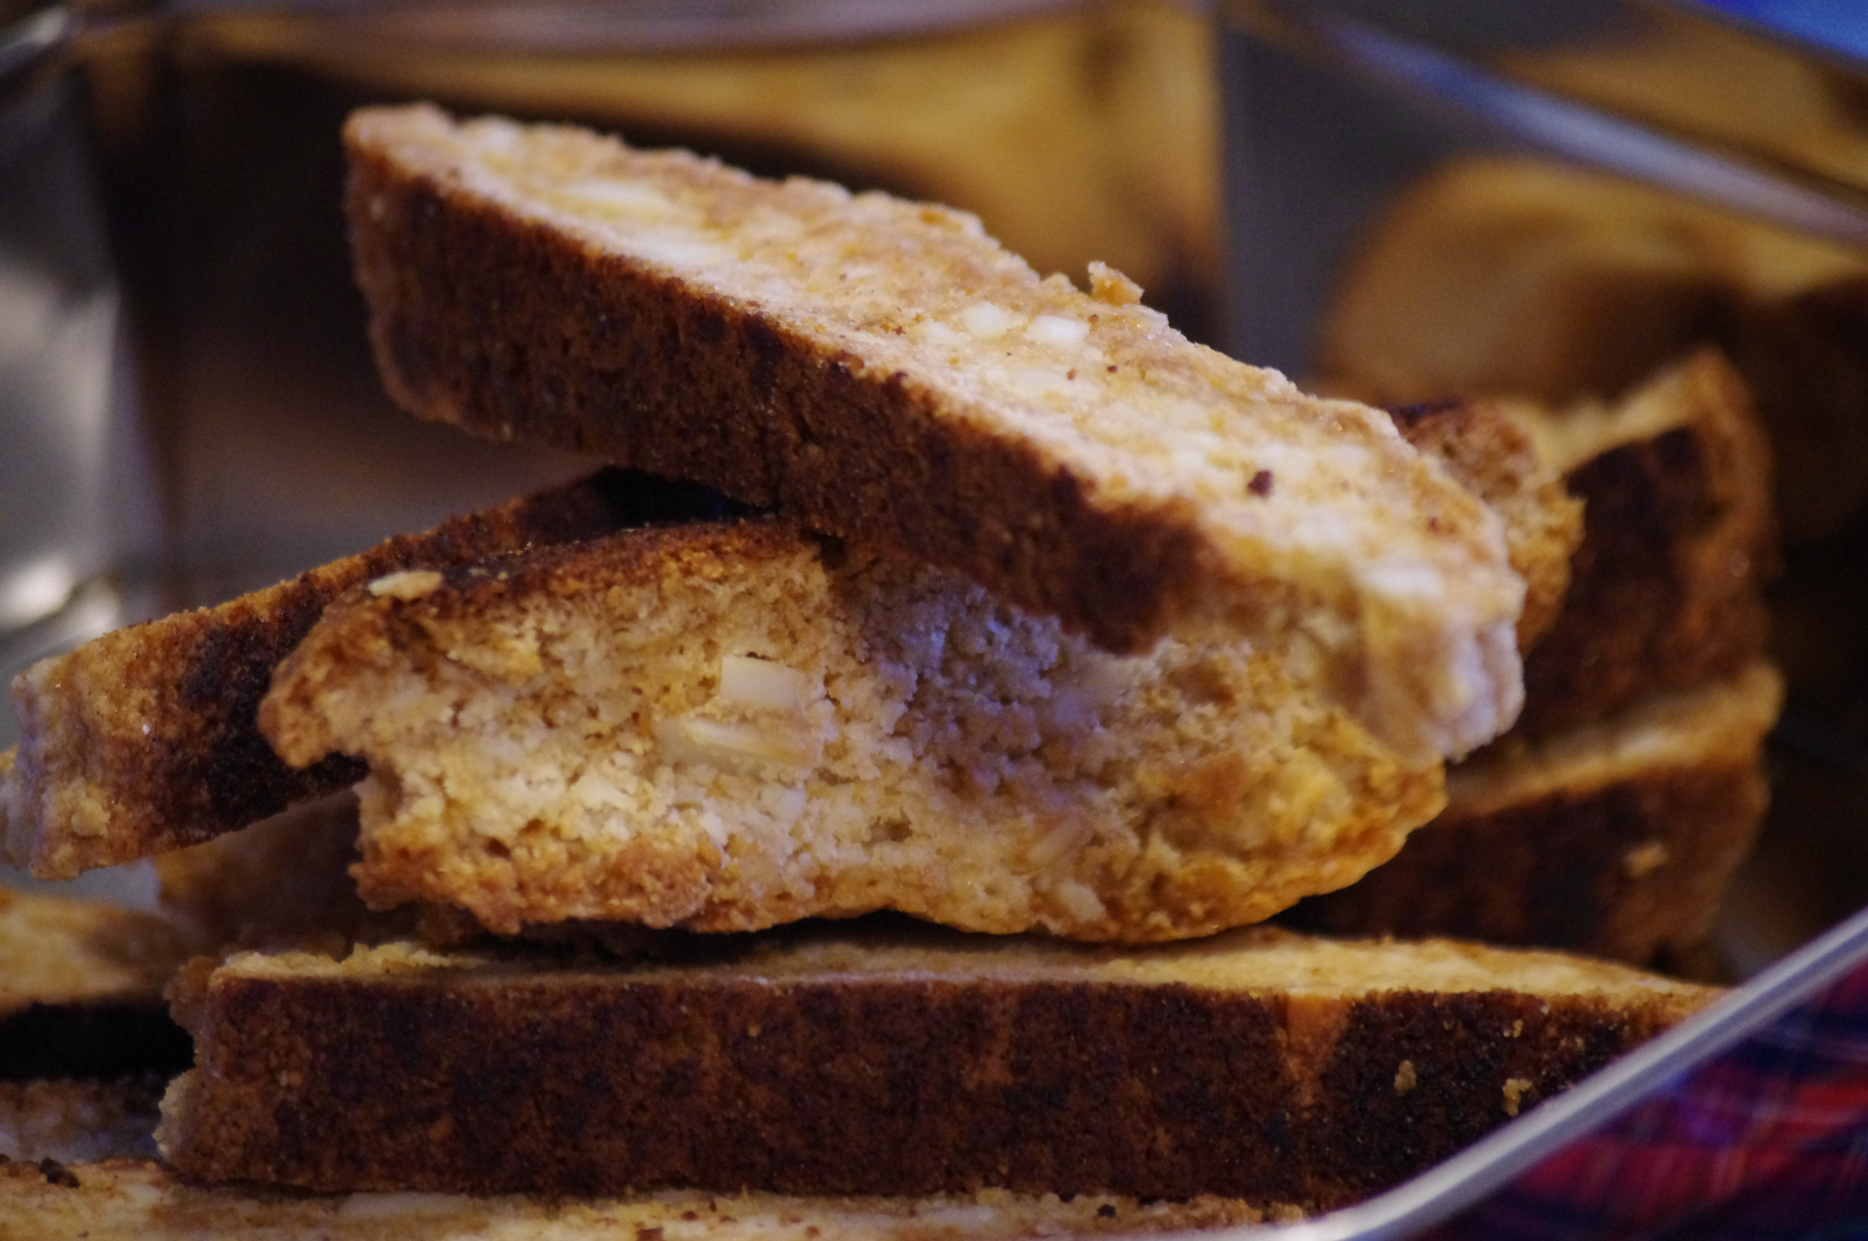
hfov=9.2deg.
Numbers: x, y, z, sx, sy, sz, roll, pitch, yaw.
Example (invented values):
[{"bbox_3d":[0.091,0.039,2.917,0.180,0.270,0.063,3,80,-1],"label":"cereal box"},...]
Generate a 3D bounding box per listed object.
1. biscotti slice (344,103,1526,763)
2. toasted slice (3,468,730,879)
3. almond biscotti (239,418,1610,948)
[{"bbox_3d":[0.000,-0.015,0.818,0.088,0.016,0.028,23,27,31],"label":"biscotti slice"},{"bbox_3d":[-0.035,0.001,0.842,0.088,0.016,0.030,-19,5,-37],"label":"toasted slice"},{"bbox_3d":[-0.001,0.004,0.820,0.092,0.030,0.016,-7,12,-15],"label":"almond biscotti"}]

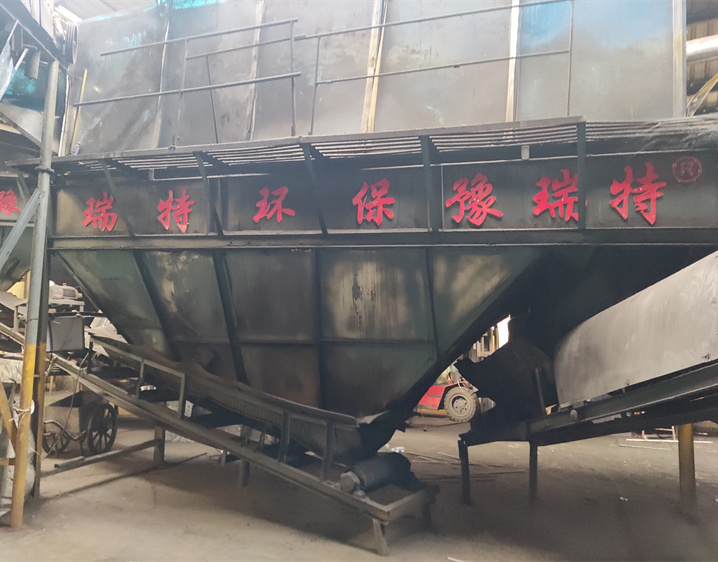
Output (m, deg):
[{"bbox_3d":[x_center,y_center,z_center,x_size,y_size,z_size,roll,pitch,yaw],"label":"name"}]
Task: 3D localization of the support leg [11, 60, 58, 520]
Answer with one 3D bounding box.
[{"bbox_3d":[-2.630,0.028,4.433,0.105,3.824,0.105,0,-6,21],"label":"support leg"}]

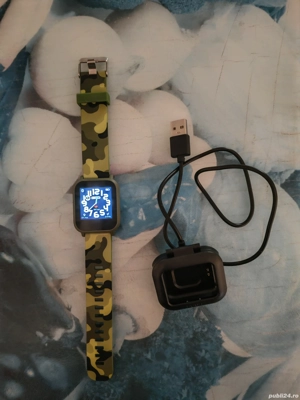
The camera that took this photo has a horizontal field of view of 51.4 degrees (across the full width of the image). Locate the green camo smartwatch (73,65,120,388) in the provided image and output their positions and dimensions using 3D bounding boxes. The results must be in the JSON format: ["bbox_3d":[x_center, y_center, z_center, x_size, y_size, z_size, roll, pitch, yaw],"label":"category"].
[{"bbox_3d":[-0.039,0.014,0.233,0.035,0.012,0.242,-2,88,0],"label":"green camo smartwatch"}]

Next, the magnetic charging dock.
[{"bbox_3d":[0.028,0.056,0.228,0.050,0.017,0.043,-10,92,0],"label":"magnetic charging dock"}]

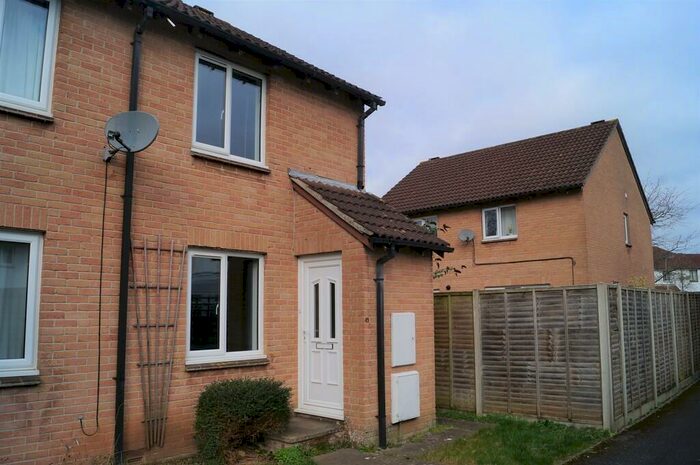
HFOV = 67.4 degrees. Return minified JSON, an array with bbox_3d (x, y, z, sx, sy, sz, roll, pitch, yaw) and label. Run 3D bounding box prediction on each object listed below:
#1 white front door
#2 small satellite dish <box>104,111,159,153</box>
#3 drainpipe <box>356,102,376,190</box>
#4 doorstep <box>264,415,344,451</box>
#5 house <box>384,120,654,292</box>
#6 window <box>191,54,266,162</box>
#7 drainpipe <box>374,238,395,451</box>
[{"bbox_3d":[-0.394,1.339,6.879,0.880,2.060,0.090,-7,-10,43],"label":"white front door"},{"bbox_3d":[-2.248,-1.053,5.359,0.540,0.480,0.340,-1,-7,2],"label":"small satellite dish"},{"bbox_3d":[0.277,-1.385,8.346,0.310,1.420,0.085,-7,-10,43],"label":"drainpipe"},{"bbox_3d":[-0.656,2.425,6.261,1.000,0.190,0.950,-7,-10,43],"label":"doorstep"},{"bbox_3d":[6.000,0.458,19.733,8.100,7.900,7.500,-7,-10,43],"label":"house"},{"bbox_3d":[-1.511,-1.562,6.763,0.090,1.300,1.100,-7,-10,43],"label":"window"},{"bbox_3d":[0.461,1.345,6.280,0.270,2.410,0.085,-7,-10,43],"label":"drainpipe"}]

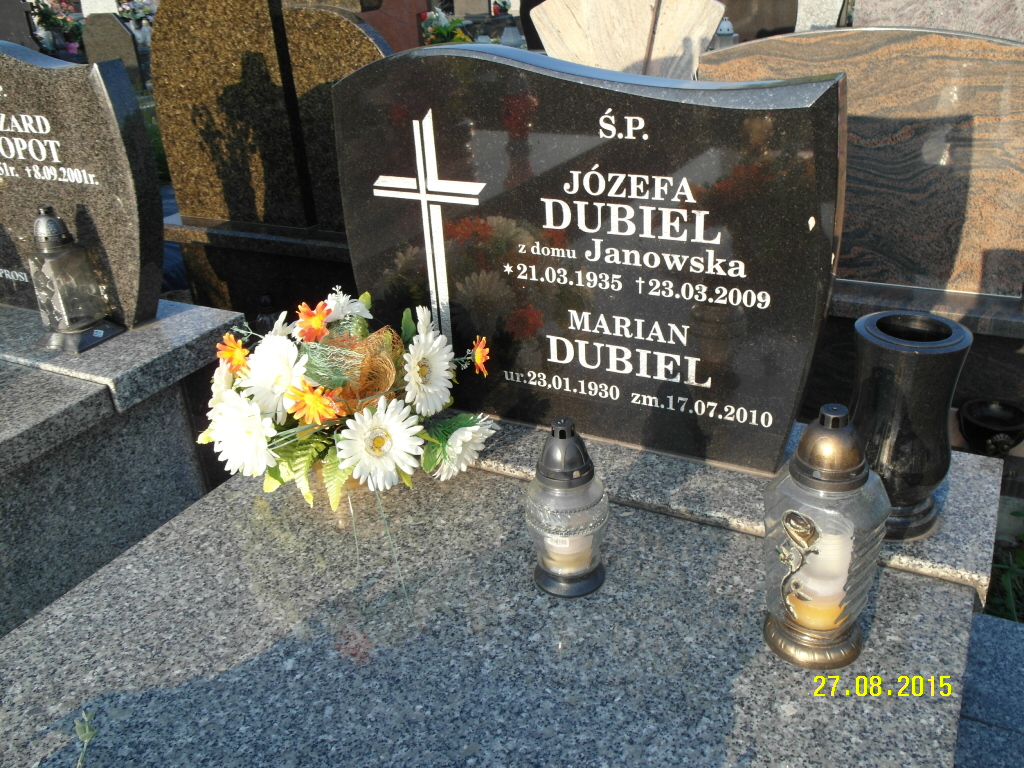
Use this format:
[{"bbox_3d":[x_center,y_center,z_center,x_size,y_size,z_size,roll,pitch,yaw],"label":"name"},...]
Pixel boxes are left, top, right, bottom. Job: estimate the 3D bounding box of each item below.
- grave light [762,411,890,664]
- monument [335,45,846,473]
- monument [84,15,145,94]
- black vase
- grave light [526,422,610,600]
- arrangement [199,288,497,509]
[{"bbox_3d":[0.341,0.162,0.974,0.118,0.295,0.113,20,35,41],"label":"grave light"},{"bbox_3d":[0.089,-0.198,1.350,0.770,0.601,0.060,10,30,27],"label":"monument"},{"bbox_3d":[-3.337,-2.784,7.441,0.622,0.619,0.070,10,30,27],"label":"monument"},{"bbox_3d":[0.502,0.055,1.149,0.133,0.268,0.133,10,30,27],"label":"black vase"},{"bbox_3d":[0.068,0.149,1.120,0.104,0.228,0.104,-4,26,2],"label":"grave light"},{"bbox_3d":[-0.244,0.017,1.343,0.410,0.305,0.350,10,30,27],"label":"arrangement"}]

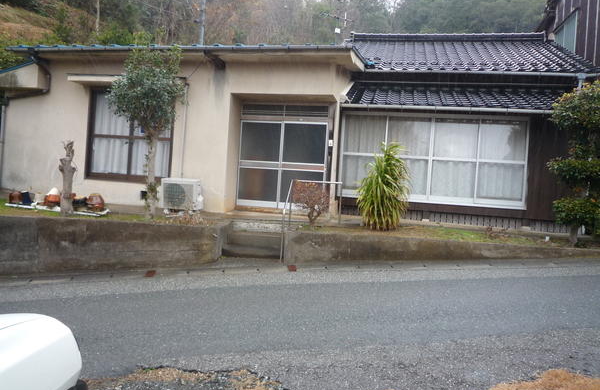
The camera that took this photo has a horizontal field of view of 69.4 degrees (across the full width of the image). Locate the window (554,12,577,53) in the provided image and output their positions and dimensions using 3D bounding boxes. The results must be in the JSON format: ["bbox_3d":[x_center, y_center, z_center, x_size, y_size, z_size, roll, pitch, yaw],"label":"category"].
[{"bbox_3d":[8.290,-4.736,13.608,0.100,1.400,1.680,4,0,10],"label":"window"}]

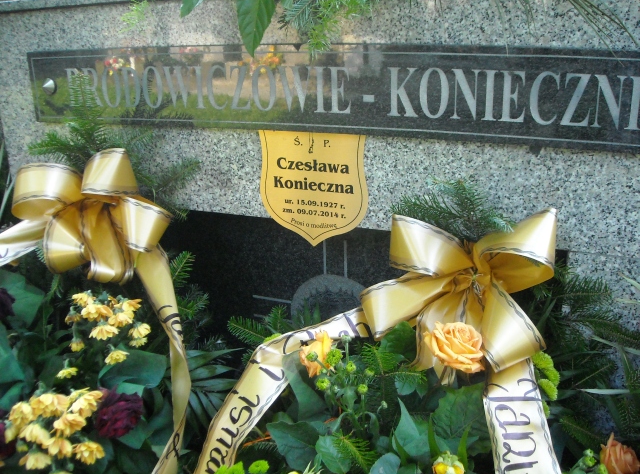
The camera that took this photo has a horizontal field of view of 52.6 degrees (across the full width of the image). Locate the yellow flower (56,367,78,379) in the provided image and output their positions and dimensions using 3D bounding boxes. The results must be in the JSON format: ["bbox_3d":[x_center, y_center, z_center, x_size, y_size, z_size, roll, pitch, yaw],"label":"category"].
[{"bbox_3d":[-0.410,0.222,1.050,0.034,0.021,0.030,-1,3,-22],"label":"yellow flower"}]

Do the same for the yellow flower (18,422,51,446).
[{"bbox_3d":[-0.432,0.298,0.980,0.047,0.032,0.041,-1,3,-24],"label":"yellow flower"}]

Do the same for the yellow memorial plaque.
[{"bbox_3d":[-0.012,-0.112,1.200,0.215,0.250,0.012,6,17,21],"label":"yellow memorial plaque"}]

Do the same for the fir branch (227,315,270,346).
[{"bbox_3d":[-0.109,0.143,0.990,0.068,0.047,0.040,6,17,22],"label":"fir branch"}]

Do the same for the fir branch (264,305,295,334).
[{"bbox_3d":[-0.063,0.129,1.000,0.046,0.047,0.035,6,17,22],"label":"fir branch"}]

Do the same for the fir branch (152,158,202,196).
[{"bbox_3d":[-0.275,-0.117,1.250,0.098,0.070,0.055,6,17,21],"label":"fir branch"}]

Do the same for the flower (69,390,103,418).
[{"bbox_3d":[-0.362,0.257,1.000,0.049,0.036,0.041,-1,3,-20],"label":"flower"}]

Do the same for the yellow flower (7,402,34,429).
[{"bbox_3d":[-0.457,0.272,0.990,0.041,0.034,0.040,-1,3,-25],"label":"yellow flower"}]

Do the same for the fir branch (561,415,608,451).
[{"bbox_3d":[0.354,0.263,0.870,0.062,0.049,0.045,6,17,22],"label":"fir branch"}]

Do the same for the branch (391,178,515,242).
[{"bbox_3d":[0.199,-0.037,0.970,0.185,0.105,0.090,6,17,22],"label":"branch"}]

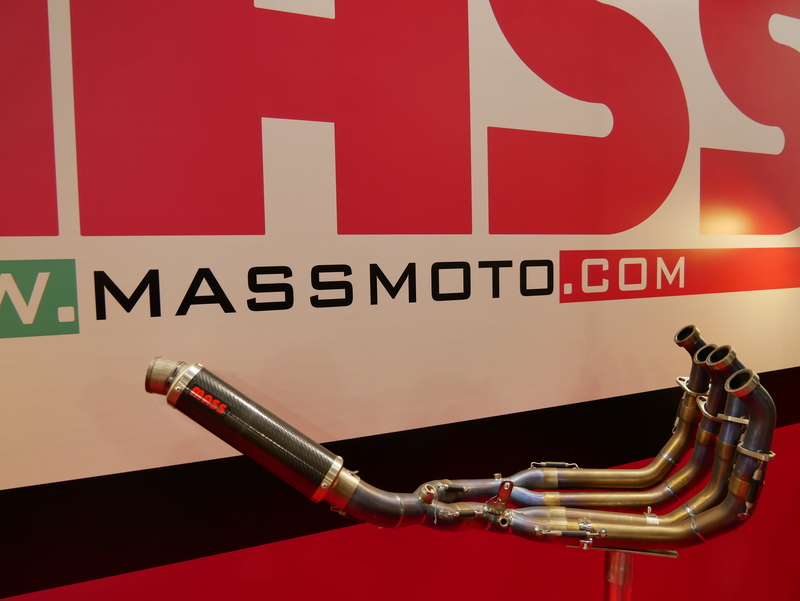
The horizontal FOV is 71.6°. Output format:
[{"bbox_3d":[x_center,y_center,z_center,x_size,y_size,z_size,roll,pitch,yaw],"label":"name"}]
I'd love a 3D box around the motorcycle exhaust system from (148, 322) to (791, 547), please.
[{"bbox_3d":[0.066,0.255,1.105,1.125,0.385,0.320,-1,3,10],"label":"motorcycle exhaust system"}]

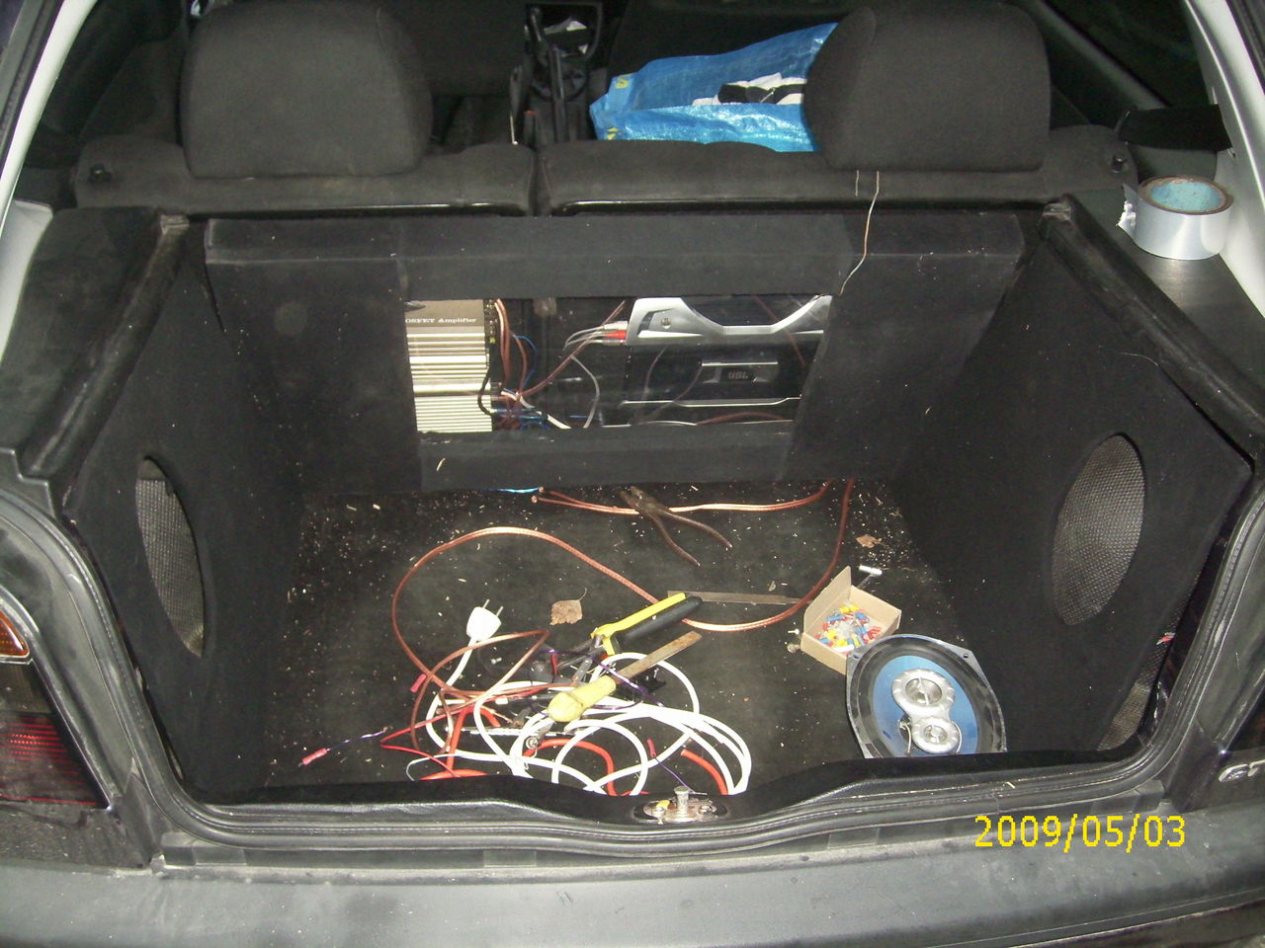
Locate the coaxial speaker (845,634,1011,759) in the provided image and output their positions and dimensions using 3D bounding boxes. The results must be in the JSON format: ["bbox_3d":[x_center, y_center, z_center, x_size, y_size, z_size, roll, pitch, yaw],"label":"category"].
[{"bbox_3d":[0.318,0.282,1.282,0.165,0.096,0.237,-2,37,-3],"label":"coaxial speaker"}]

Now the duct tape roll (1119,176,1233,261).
[{"bbox_3d":[0.567,-0.266,1.213,0.097,0.049,0.097,0,37,0],"label":"duct tape roll"}]

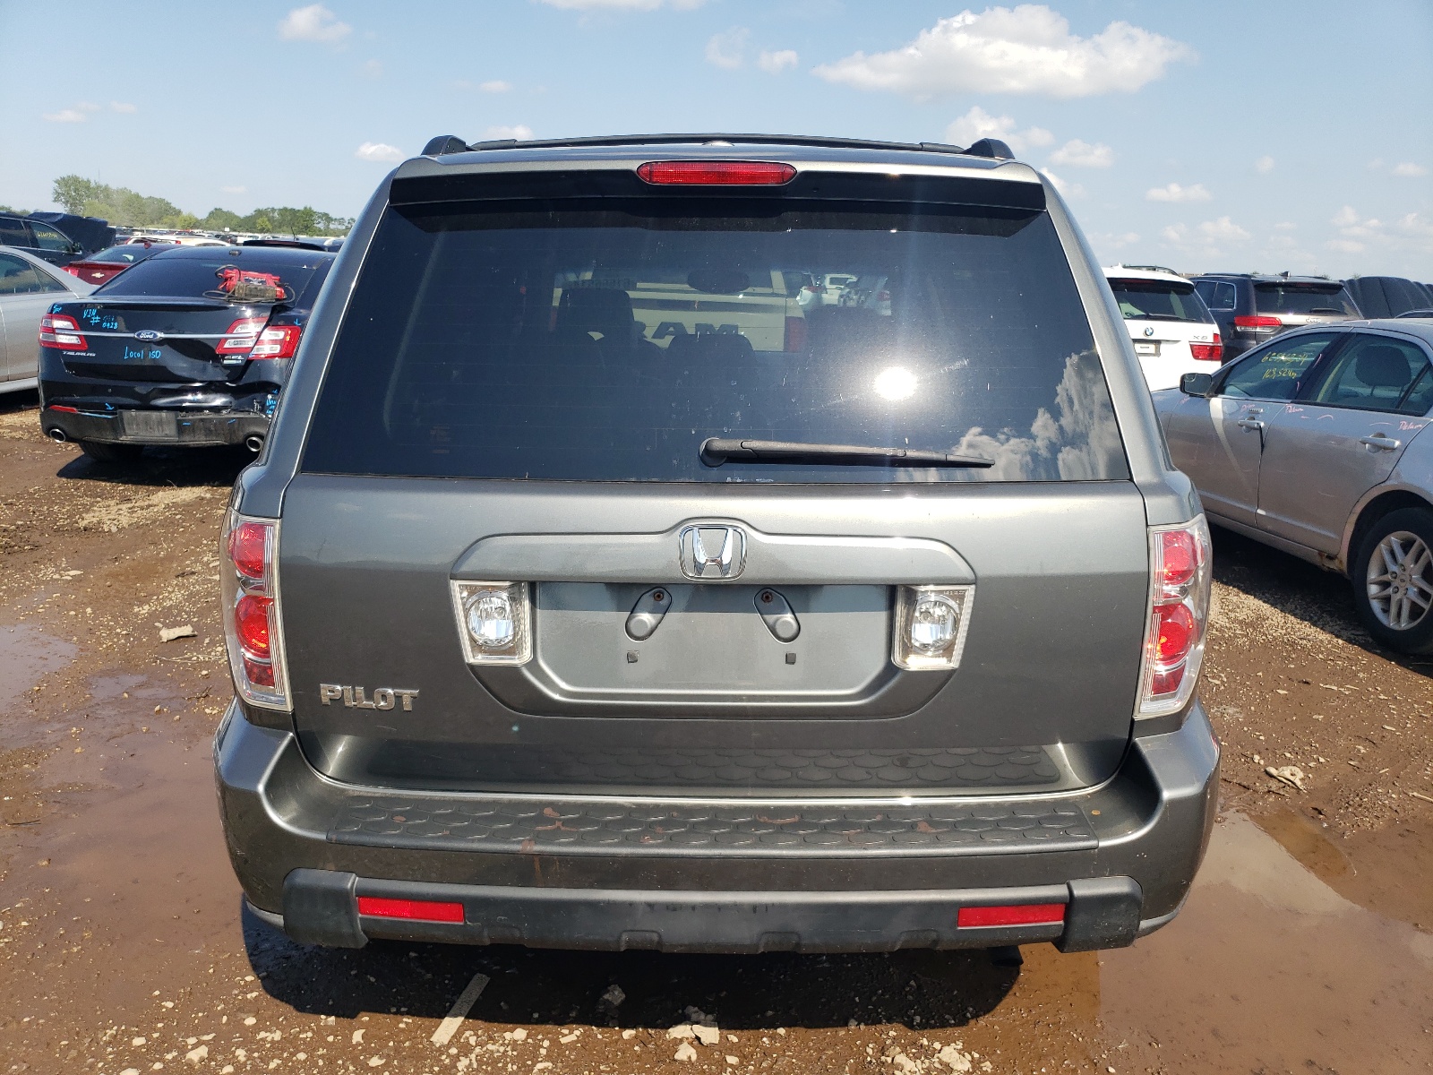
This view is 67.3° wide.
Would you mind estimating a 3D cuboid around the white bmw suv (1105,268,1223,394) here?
[{"bbox_3d":[4.913,-2.741,14.487,1.930,1.770,4.850,3,15,0],"label":"white bmw suv"}]

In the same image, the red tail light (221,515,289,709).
[{"bbox_3d":[-0.846,0.103,1.988,0.190,0.360,0.200,1,15,0],"label":"red tail light"}]

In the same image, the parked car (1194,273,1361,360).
[{"bbox_3d":[8.257,-3.324,17.372,1.940,1.760,4.820,3,15,0],"label":"parked car"}]

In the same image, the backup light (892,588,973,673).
[{"bbox_3d":[0.372,0.162,1.912,0.140,0.148,0.065,1,15,0],"label":"backup light"}]

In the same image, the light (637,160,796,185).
[{"bbox_3d":[0.001,-0.631,1.866,0.272,0.043,0.050,1,15,0],"label":"light"}]

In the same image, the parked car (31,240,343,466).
[{"bbox_3d":[-3.643,-1.739,9.501,1.930,1.540,5.100,3,15,1],"label":"parked car"}]

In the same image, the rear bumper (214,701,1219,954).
[{"bbox_3d":[-0.005,0.496,2.016,1.910,0.350,0.460,1,15,0],"label":"rear bumper"}]

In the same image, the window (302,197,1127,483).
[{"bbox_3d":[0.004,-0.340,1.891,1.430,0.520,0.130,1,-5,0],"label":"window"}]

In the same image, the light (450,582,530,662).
[{"bbox_3d":[-0.391,0.145,1.910,0.140,0.148,0.065,1,15,0],"label":"light"}]

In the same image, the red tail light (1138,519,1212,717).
[{"bbox_3d":[0.842,0.132,1.991,0.190,0.360,0.200,1,15,0],"label":"red tail light"}]

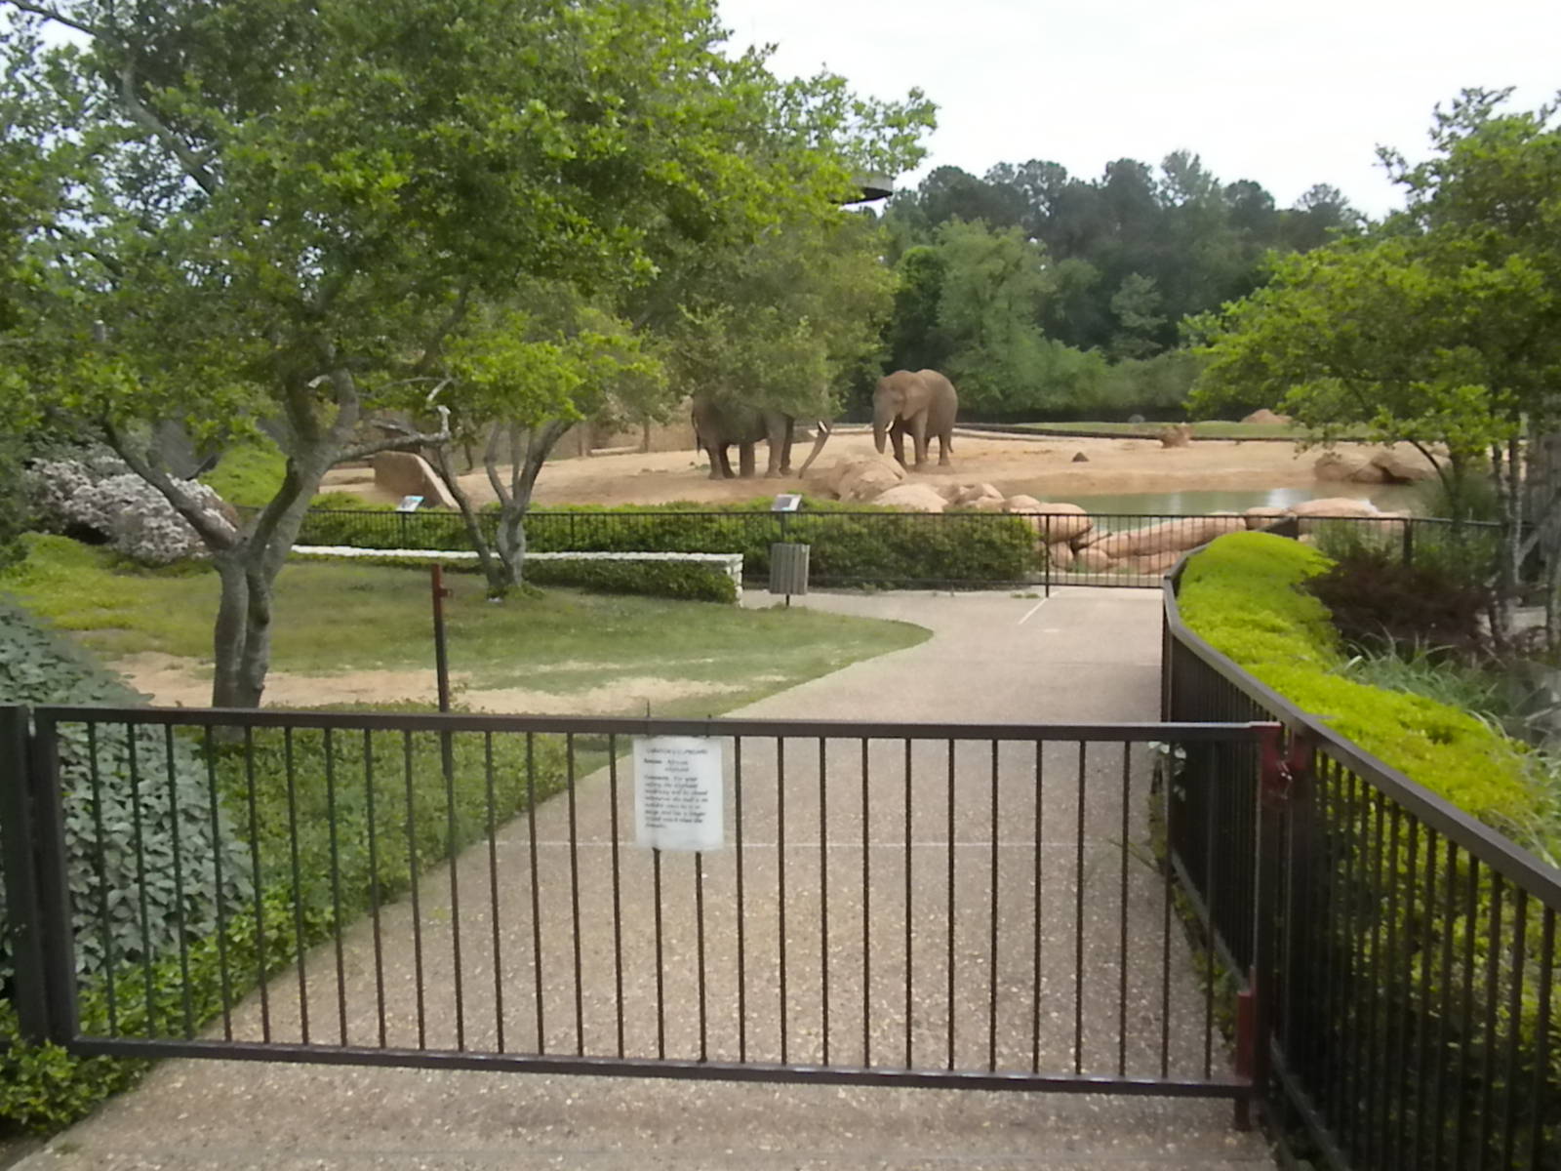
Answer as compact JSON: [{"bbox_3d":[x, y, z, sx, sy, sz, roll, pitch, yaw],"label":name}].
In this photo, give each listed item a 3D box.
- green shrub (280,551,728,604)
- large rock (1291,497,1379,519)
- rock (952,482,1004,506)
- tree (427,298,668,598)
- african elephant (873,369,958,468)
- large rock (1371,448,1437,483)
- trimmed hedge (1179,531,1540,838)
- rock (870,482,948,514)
[{"bbox_3d":[-3.197,-0.096,20.300,5.350,0.600,0.700,-2,8,-9],"label":"green shrub"},{"bbox_3d":[8.803,-1.172,26.500,1.400,0.550,1.000,-1,8,0],"label":"large rock"},{"bbox_3d":[3.659,-1.643,31.000,1.000,0.600,0.900,-1,8,0],"label":"rock"},{"bbox_3d":[-2.618,-1.546,18.800,2.650,3.350,2.500,-1,8,0],"label":"tree"},{"bbox_3d":[3.659,-4.519,45.300,1.600,2.650,3.200,5,9,37],"label":"african elephant"},{"bbox_3d":[15.111,-2.901,40.500,1.650,0.900,1.300,-1,8,0],"label":"large rock"},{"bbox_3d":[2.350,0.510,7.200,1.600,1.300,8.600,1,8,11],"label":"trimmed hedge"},{"bbox_3d":[2.275,-1.499,29.500,1.400,0.750,1.200,-1,8,0],"label":"rock"}]

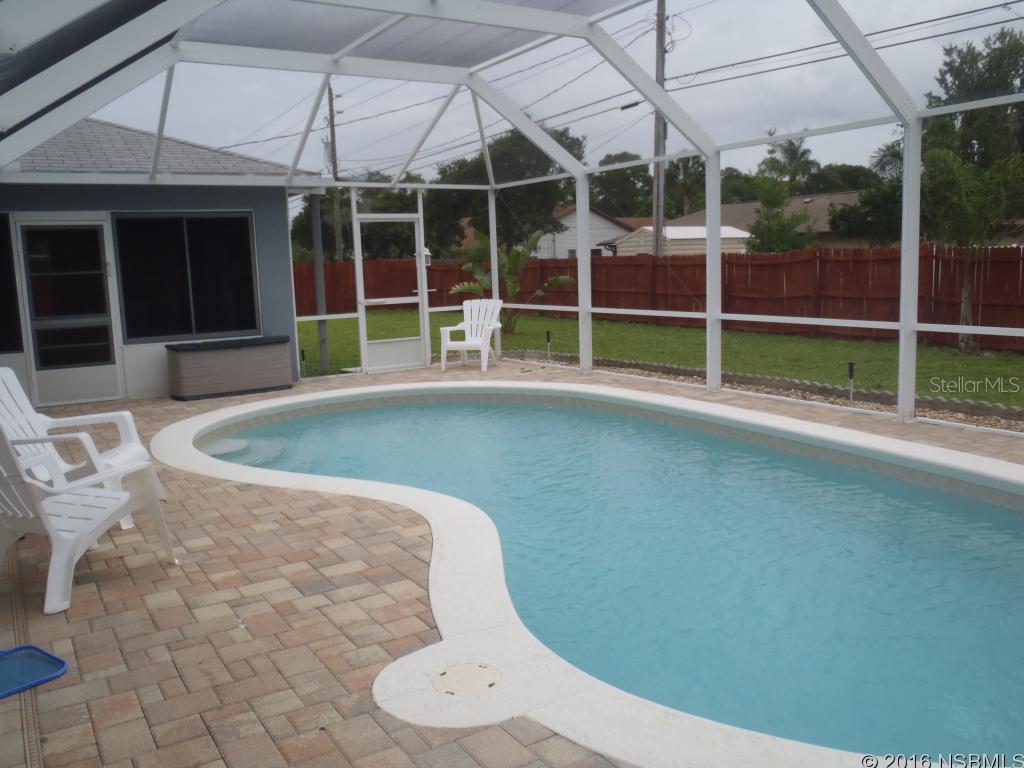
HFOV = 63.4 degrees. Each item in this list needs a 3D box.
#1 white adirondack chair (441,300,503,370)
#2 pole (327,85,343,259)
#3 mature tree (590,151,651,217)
[{"bbox_3d":[-0.554,-0.680,11.436,0.720,0.930,0.760,1,9,20],"label":"white adirondack chair"},{"bbox_3d":[-7.933,-8.574,37.613,0.310,10.082,0.310,-2,8,0],"label":"pole"},{"bbox_3d":[6.979,-10.759,54.047,4.572,8.684,4.572,-2,8,0],"label":"mature tree"}]

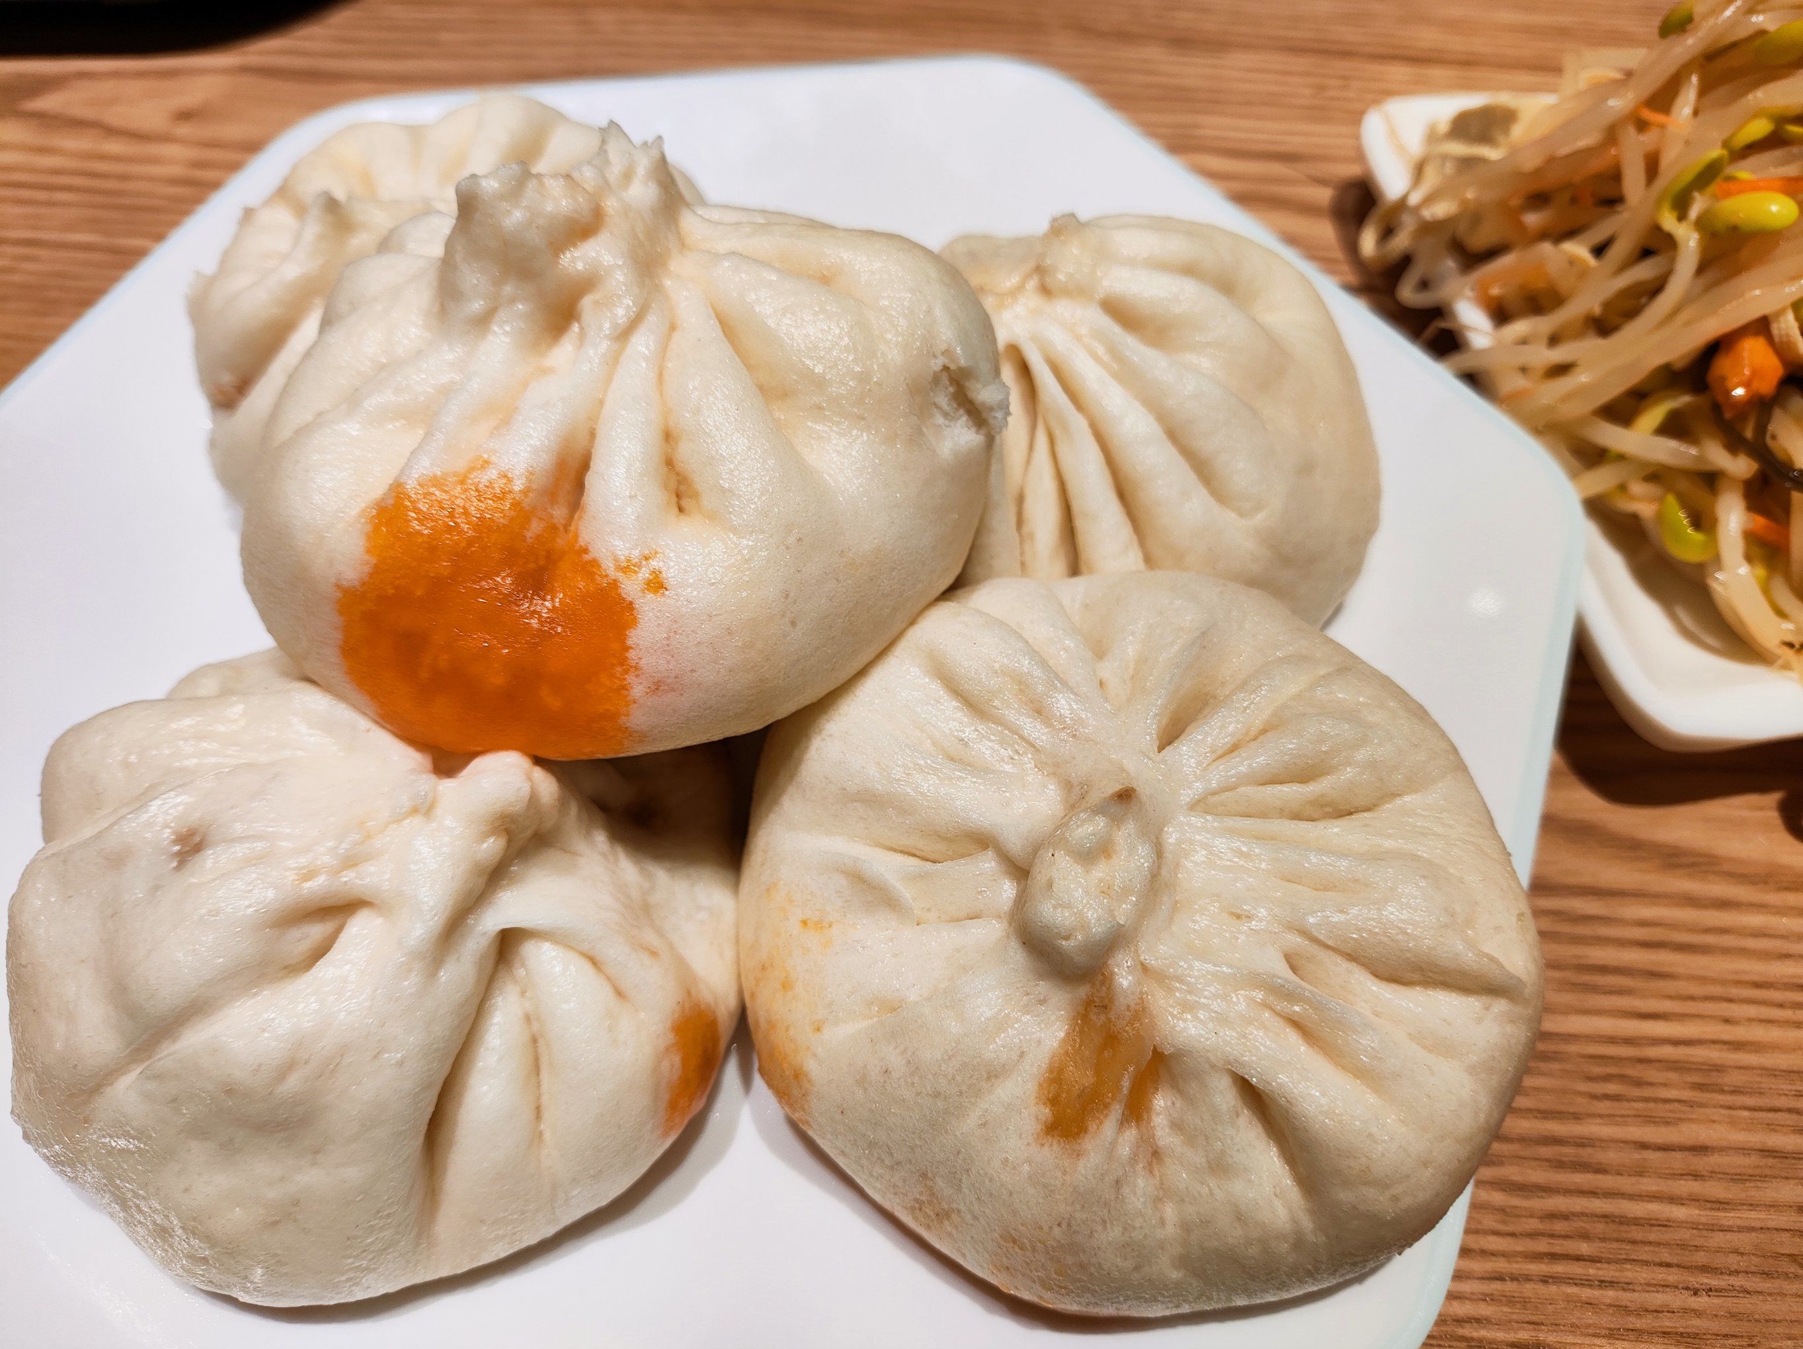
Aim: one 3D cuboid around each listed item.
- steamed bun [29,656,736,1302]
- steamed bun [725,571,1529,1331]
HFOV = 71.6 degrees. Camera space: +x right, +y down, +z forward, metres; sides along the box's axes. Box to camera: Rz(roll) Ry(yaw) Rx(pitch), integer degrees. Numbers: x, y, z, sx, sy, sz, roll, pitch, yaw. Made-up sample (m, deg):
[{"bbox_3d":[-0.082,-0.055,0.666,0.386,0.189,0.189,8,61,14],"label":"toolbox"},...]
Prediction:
[{"bbox_3d":[-0.058,0.030,0.147,0.080,0.048,0.080,6,56,-9],"label":"steamed bun"},{"bbox_3d":[0.027,0.027,0.147,0.092,0.053,0.086,-1,62,2],"label":"steamed bun"}]

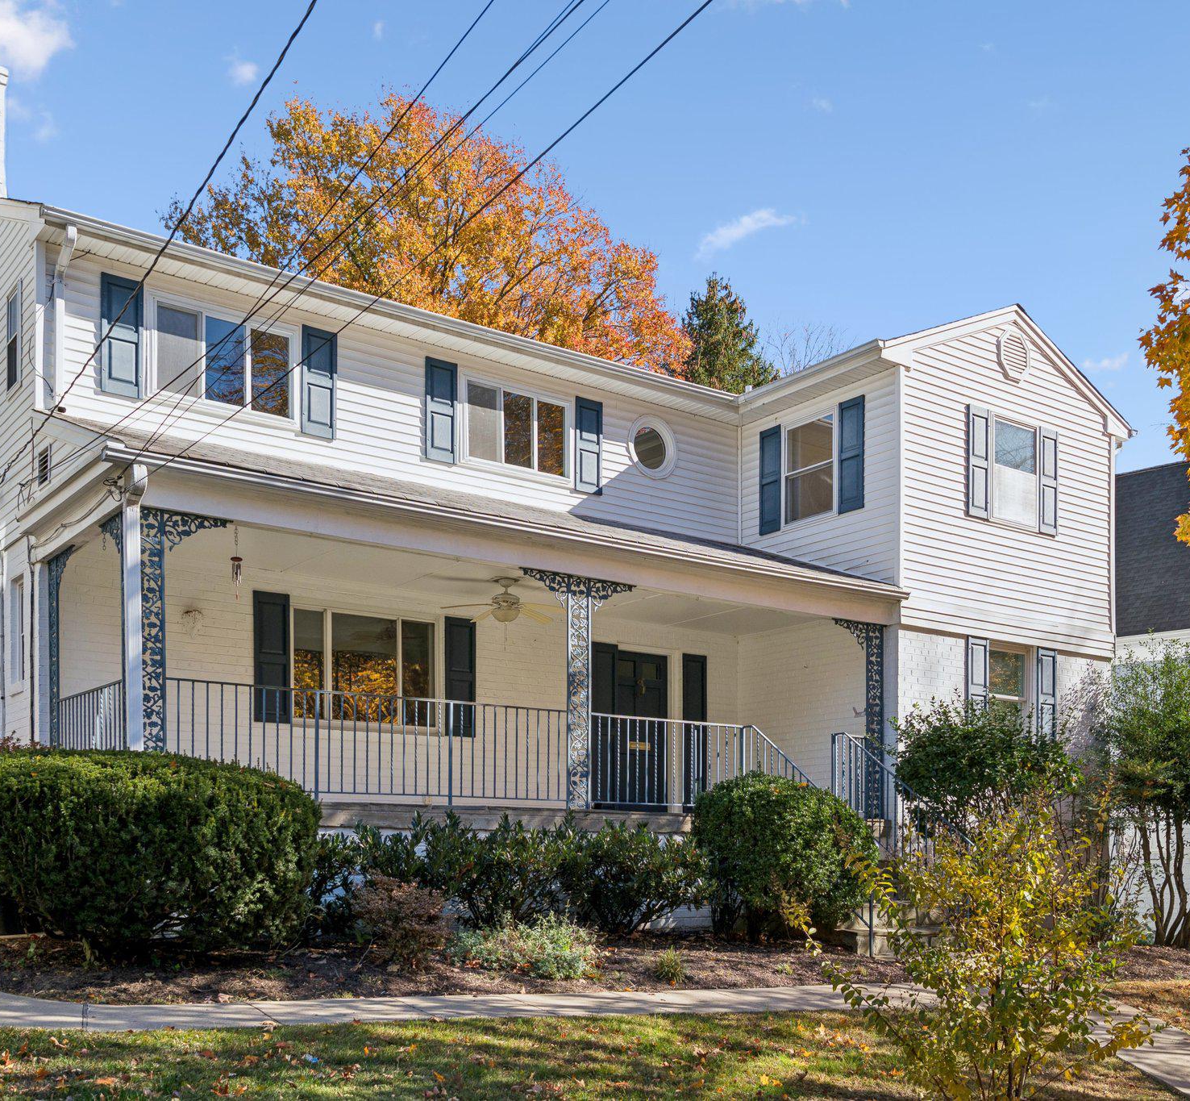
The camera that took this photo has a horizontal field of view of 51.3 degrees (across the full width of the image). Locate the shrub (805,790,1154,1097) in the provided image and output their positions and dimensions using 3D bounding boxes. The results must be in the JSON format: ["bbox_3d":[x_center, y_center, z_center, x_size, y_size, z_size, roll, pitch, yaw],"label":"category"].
[{"bbox_3d":[2.021,2.046,6.500,1.720,1.530,1.600,-2,-7,18],"label":"shrub"}]

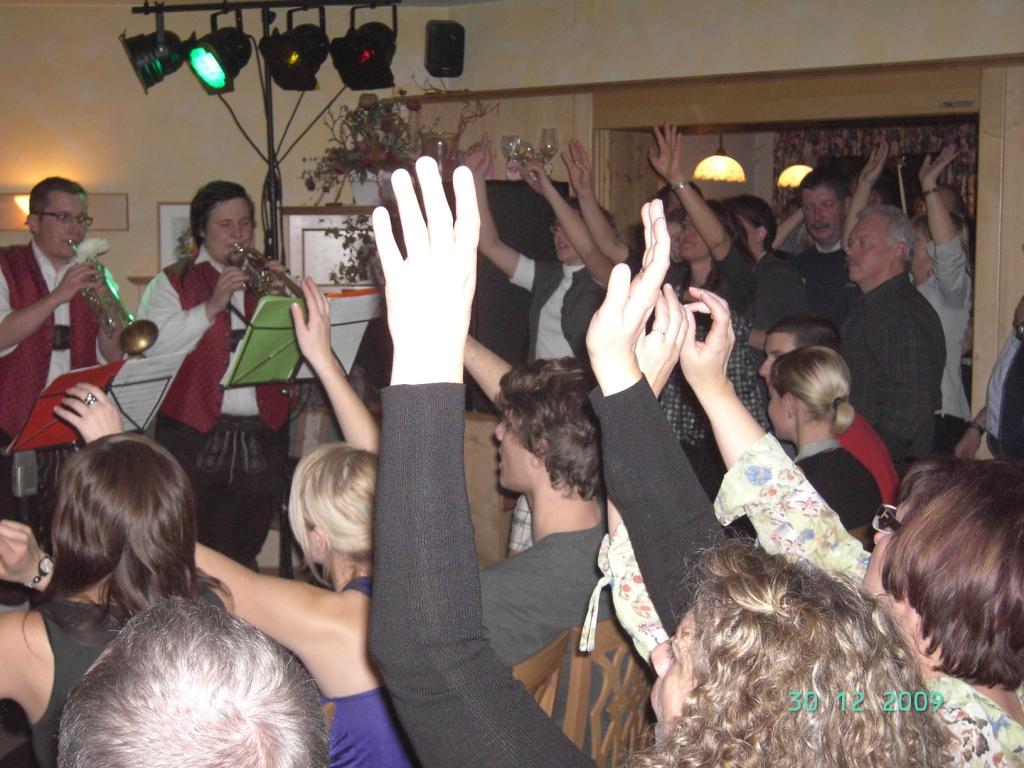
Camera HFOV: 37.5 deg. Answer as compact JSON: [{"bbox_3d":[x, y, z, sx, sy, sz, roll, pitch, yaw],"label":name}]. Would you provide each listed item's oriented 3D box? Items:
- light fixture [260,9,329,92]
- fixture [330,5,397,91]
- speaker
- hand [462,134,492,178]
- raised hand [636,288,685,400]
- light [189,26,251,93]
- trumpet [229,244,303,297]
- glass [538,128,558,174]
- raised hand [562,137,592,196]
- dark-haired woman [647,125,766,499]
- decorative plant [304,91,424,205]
[{"bbox_3d":[-0.778,-1.194,5.400,0.210,0.285,0.200,-22,18,-33],"label":"light fixture"},{"bbox_3d":[-0.497,-1.116,5.050,0.215,0.265,0.220,2,23,21],"label":"fixture"},{"bbox_3d":[-0.280,-1.390,6.250,0.158,0.235,0.145,-2,11,-16],"label":"speaker"},{"bbox_3d":[-0.119,-0.784,5.200,0.095,0.155,0.085,-6,9,-41],"label":"hand"},{"bbox_3d":[0.215,-0.065,2.200,0.075,0.165,0.070,-5,8,-37],"label":"raised hand"},{"bbox_3d":[-0.979,-1.086,5.050,0.215,0.235,0.215,-29,22,-31],"label":"light"},{"bbox_3d":[-0.688,-0.296,4.321,0.125,0.160,0.480,-6,28,-37],"label":"trumpet"},{"bbox_3d":[0.143,-0.901,5.900,0.075,0.200,0.075,0,7,0],"label":"glass"},{"bbox_3d":[0.213,-0.718,4.980,0.100,0.200,0.060,-1,12,40],"label":"raised hand"},{"bbox_3d":[0.577,0.165,4.541,0.390,1.870,0.450,-5,8,-32],"label":"dark-haired woman"},{"bbox_3d":[-0.586,-0.931,5.950,0.470,0.430,0.380,0,7,0],"label":"decorative plant"}]

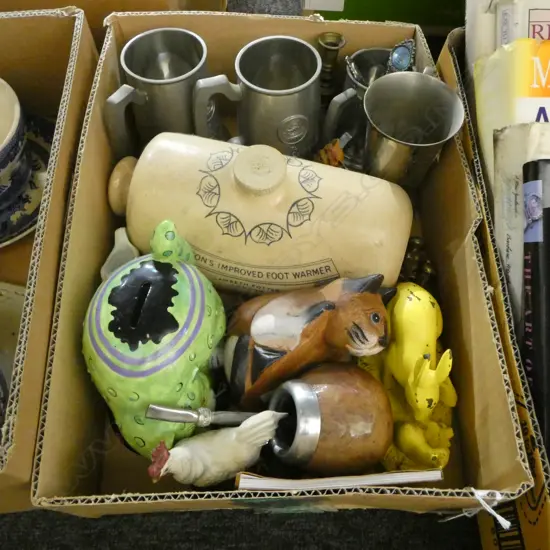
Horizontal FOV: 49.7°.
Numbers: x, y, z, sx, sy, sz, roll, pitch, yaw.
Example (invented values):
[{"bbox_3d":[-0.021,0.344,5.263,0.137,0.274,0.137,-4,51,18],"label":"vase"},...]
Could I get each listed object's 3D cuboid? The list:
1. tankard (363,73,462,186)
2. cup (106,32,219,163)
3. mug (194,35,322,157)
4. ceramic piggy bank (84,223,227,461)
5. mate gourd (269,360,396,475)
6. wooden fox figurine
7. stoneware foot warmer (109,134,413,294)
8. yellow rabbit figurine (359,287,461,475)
[{"bbox_3d":[0.128,-0.135,0.599,0.091,0.123,0.121,13,60,4],"label":"tankard"},{"bbox_3d":[-0.127,-0.191,0.673,0.130,0.125,0.100,-38,65,-19],"label":"cup"},{"bbox_3d":[-0.016,-0.174,0.643,0.129,0.127,0.090,-12,61,-8],"label":"mug"},{"bbox_3d":[-0.096,0.057,0.497,0.111,0.130,0.172,-5,60,-7],"label":"ceramic piggy bank"},{"bbox_3d":[0.049,0.117,0.486,0.097,0.090,0.090,7,57,-22],"label":"mate gourd"},{"bbox_3d":[0.033,0.059,0.551,0.162,0.068,0.088,-25,61,-5],"label":"wooden fox figurine"},{"bbox_3d":[-0.015,-0.068,0.588,0.285,0.147,0.145,11,70,3],"label":"stoneware foot warmer"},{"bbox_3d":[0.123,0.089,0.548,0.083,0.090,0.162,-1,60,-2],"label":"yellow rabbit figurine"}]

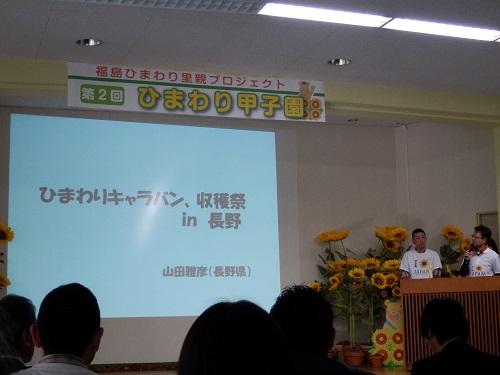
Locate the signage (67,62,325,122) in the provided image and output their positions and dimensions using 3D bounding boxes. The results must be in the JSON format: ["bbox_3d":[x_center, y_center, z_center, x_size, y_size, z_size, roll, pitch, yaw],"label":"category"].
[{"bbox_3d":[-0.527,-1.059,9.766,2.998,0.486,0.030,2,-10,-19],"label":"signage"}]

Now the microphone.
[{"bbox_3d":[2.619,0.775,10.341,0.050,0.230,0.050,25,-26,15],"label":"microphone"}]

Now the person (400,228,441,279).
[{"bbox_3d":[2.127,1.348,10.640,0.520,1.670,0.300,-3,-9,11],"label":"person"}]

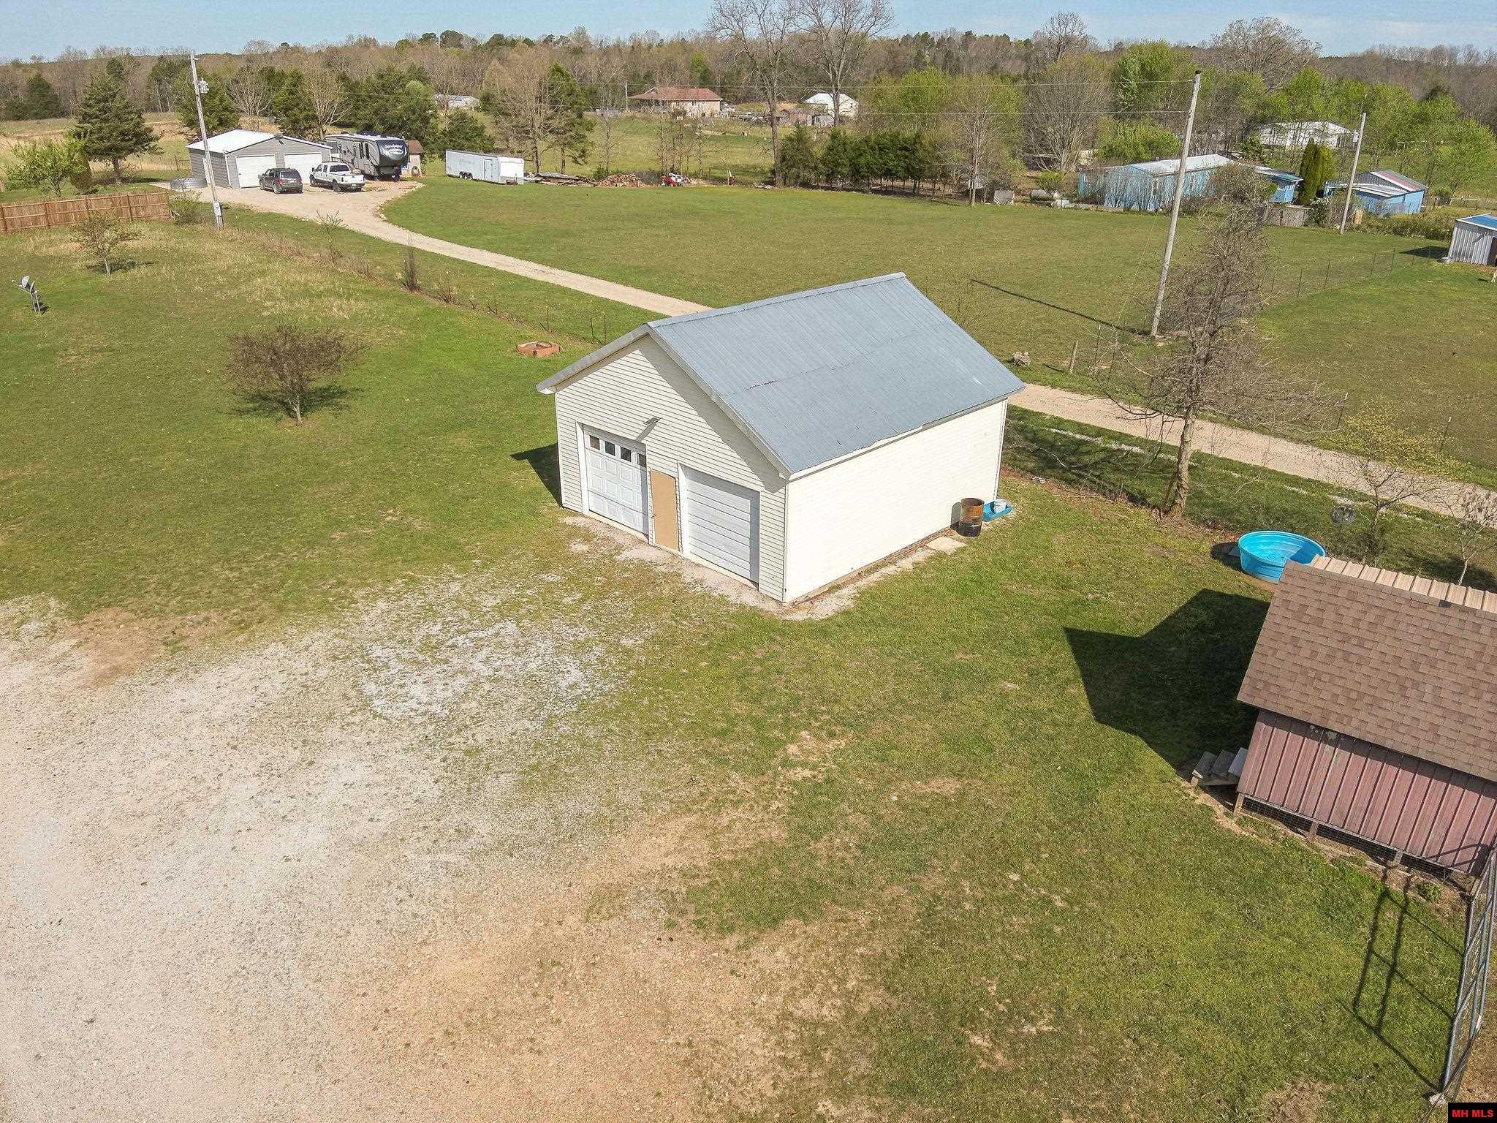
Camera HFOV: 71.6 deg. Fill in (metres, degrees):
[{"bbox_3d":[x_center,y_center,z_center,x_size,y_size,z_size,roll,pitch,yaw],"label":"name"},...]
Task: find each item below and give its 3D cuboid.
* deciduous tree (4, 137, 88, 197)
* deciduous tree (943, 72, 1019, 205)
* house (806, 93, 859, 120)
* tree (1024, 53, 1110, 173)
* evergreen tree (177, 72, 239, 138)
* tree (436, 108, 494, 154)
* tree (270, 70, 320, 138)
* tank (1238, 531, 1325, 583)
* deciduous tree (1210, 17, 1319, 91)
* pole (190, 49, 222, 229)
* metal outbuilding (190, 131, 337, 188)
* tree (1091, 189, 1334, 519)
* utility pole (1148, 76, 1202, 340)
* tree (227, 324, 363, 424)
[{"bbox_3d":[-53.412,-29.971,78.939,5.200,4.290,5.200,-14,29,-29],"label":"deciduous tree"},{"bbox_3d":[19.352,-34.938,86.347,6.681,10.111,6.681,1,25,0],"label":"deciduous tree"},{"bbox_3d":[20.692,-112.101,255.068,8.800,5.580,9.600,-20,32,-37],"label":"house"},{"bbox_3d":[40.426,-56.940,132.147,10.000,13.680,10.000,8,26,14],"label":"tree"},{"bbox_3d":[-63.941,-53.423,123.290,7.606,8.033,7.225,1,25,0],"label":"evergreen tree"},{"bbox_3d":[-32.068,-47.675,116.091,6.400,5.300,6.000,1,25,0],"label":"tree"},{"bbox_3d":[-64.184,-64.414,146.625,6.200,8.700,6.200,-9,27,-20],"label":"tree"},{"bbox_3d":[12.014,-0.027,23.543,1.780,0.580,1.780,1,25,0],"label":"tank"},{"bbox_3d":[83.276,-78.142,168.196,18.218,17.867,18.218,1,25,0],"label":"deciduous tree"},{"bbox_3d":[-33.922,-26.425,65.236,0.900,10.300,0.600,1,25,0],"label":"pole"},{"bbox_3d":[-42.525,-35.260,90.673,9.200,4.000,8.700,-22,34,-40],"label":"metal outbuilding"},{"bbox_3d":[10.864,-4.645,24.446,5.400,7.500,5.000,1,25,0],"label":"tree"},{"bbox_3d":[17.594,-14.436,42.788,0.330,10.388,0.330,1,25,0],"label":"utility pole"},{"bbox_3d":[-13.174,-5.401,30.333,3.800,2.800,3.600,1,25,0],"label":"tree"}]

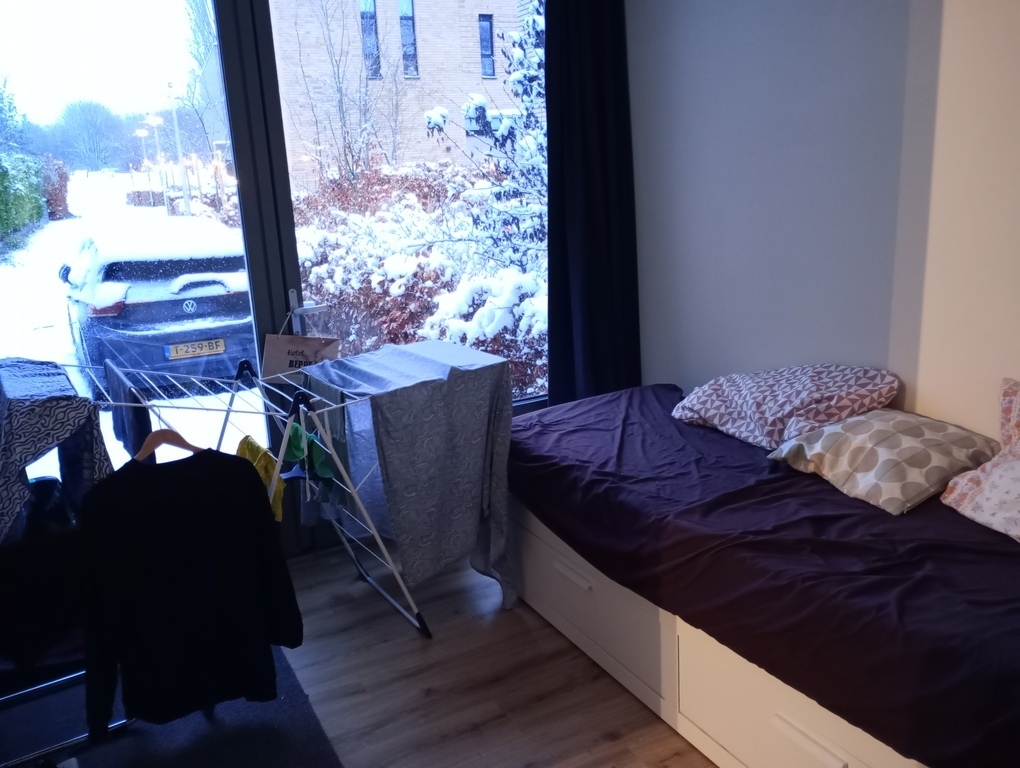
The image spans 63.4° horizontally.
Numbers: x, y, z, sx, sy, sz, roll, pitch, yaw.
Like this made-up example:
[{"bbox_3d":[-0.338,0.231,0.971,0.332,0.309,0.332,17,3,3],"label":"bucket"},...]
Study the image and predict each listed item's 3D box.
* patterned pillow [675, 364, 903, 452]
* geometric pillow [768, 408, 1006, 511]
[{"bbox_3d":[0.881,0.067,2.692,0.460,0.180,0.600,-20,14,-20],"label":"patterned pillow"},{"bbox_3d":[1.045,0.195,2.320,0.450,0.130,0.450,-19,20,-21],"label":"geometric pillow"}]

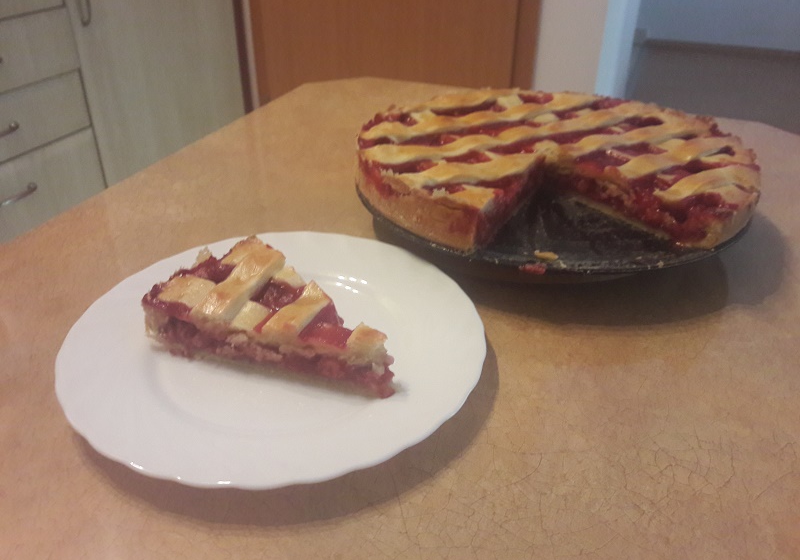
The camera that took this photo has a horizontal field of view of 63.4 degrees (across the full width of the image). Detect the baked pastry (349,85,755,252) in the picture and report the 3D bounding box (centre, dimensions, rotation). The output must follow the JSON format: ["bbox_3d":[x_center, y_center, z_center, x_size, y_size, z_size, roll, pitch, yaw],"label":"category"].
[{"bbox_3d":[0.100,-0.087,0.443,0.257,0.032,0.250,0,31,-2],"label":"baked pastry"}]

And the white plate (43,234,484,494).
[{"bbox_3d":[-0.058,0.031,0.321,0.201,0.019,0.201,1,31,0],"label":"white plate"}]

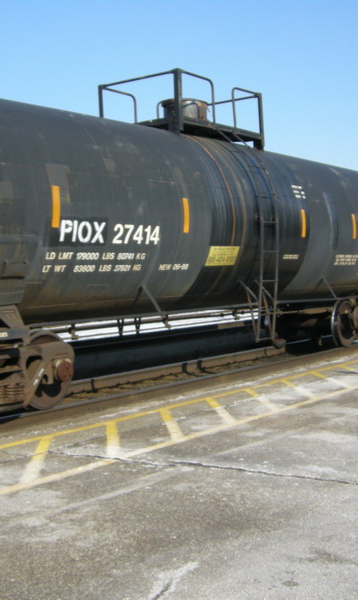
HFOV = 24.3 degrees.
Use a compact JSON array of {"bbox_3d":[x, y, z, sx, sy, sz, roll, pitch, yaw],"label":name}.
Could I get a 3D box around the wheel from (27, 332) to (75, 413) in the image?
[{"bbox_3d":[-1.639,0.855,10.055,0.155,0.940,0.940,-1,2,36],"label":"wheel"}]

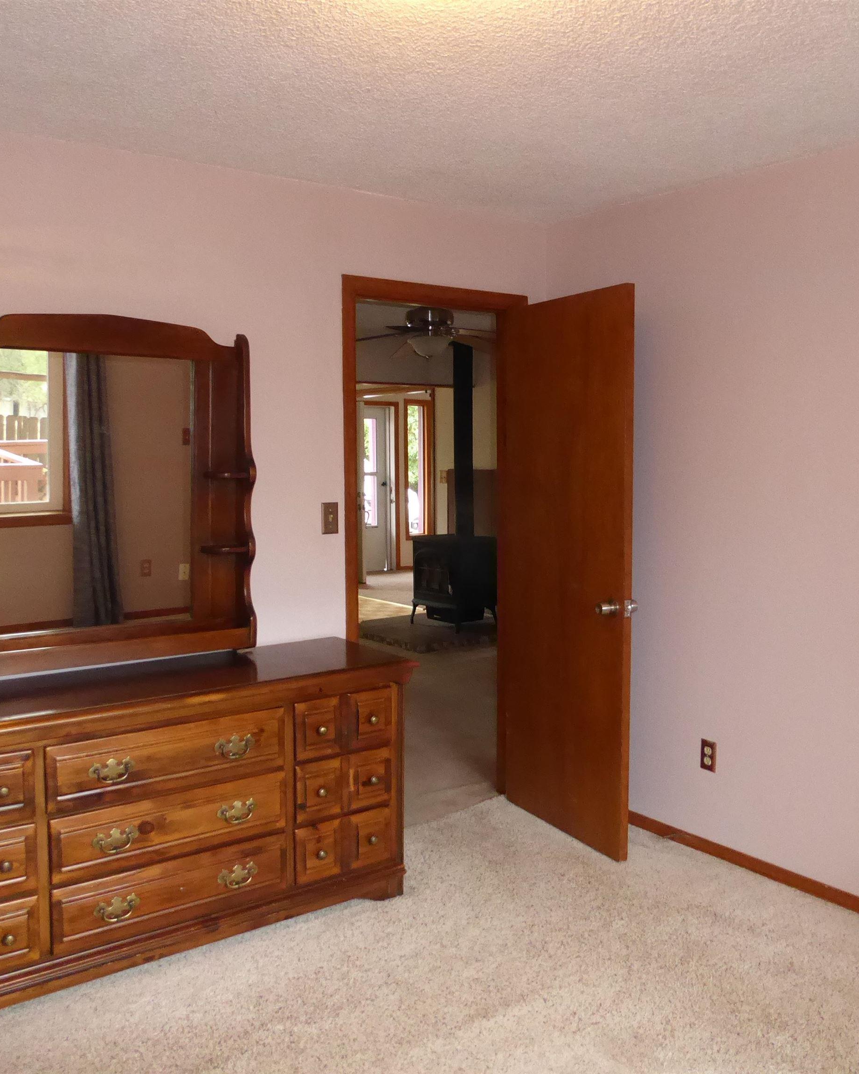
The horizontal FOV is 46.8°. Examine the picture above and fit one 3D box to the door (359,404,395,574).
[{"bbox_3d":[-0.826,-0.560,11.669,0.880,1.950,0.060,-5,7,-38],"label":"door"}]

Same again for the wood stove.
[{"bbox_3d":[0.222,-0.401,7.704,0.550,2.195,0.600,-5,7,-38],"label":"wood stove"}]

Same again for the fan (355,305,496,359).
[{"bbox_3d":[0.003,-1.285,5.994,1.250,0.420,1.250,-5,7,-38],"label":"fan"}]

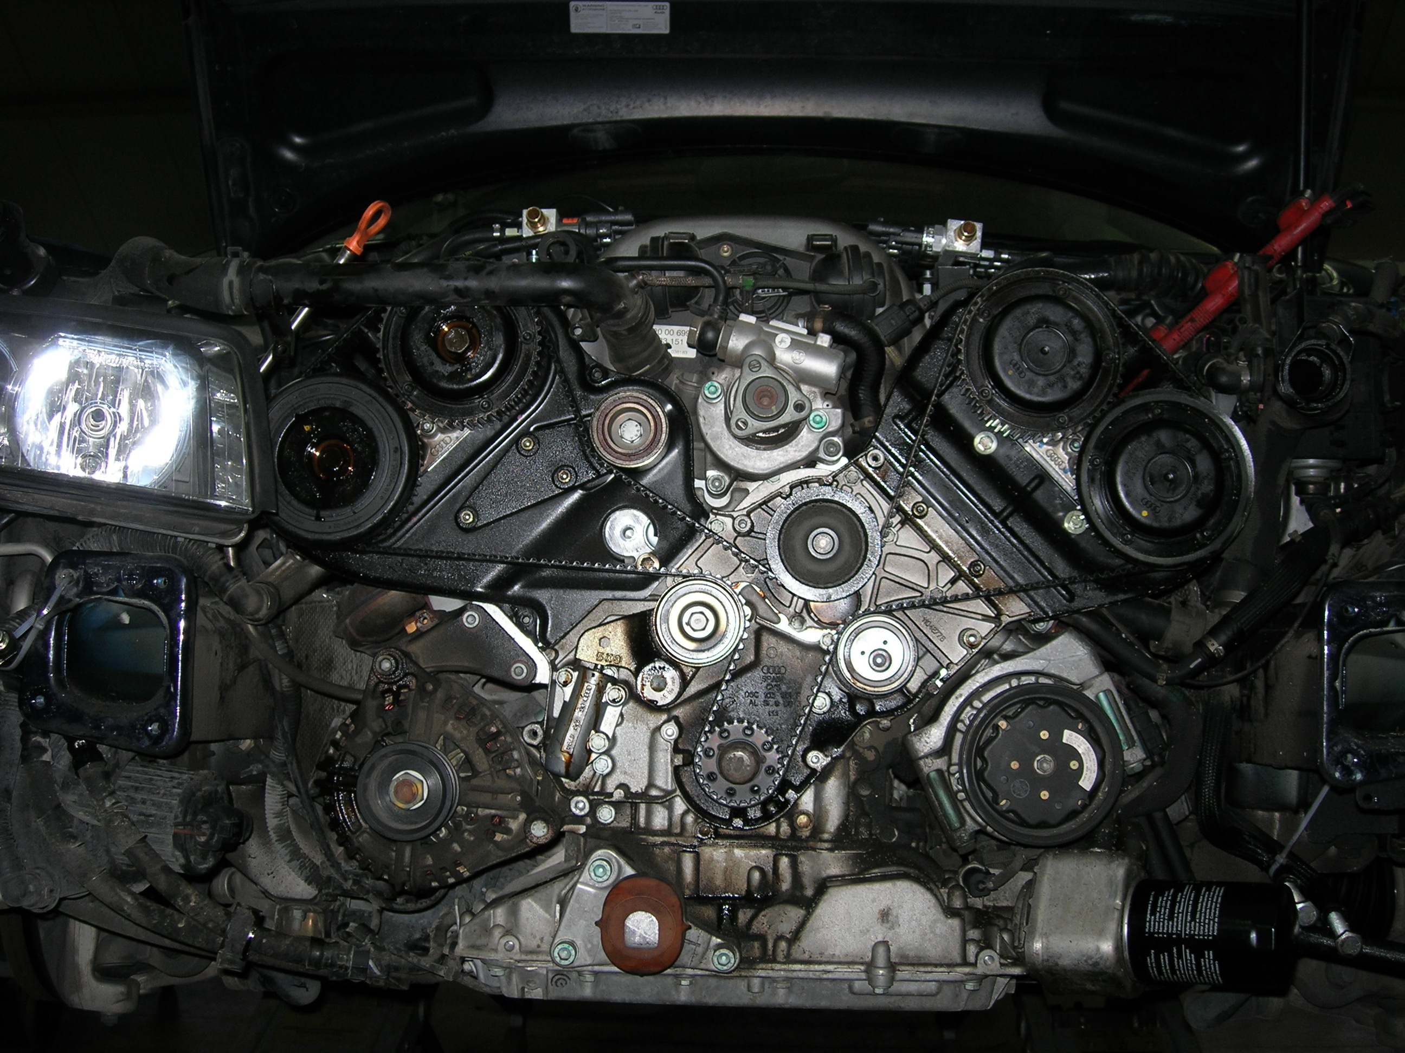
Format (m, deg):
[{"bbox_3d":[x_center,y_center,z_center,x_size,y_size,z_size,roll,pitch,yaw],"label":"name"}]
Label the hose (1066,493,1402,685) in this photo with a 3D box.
[{"bbox_3d":[0.387,0.046,1.220,0.236,0.135,0.160,1,-4,1],"label":"hose"}]

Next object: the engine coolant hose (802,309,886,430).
[{"bbox_3d":[0.108,-0.120,1.270,0.064,0.092,0.048,1,-4,1],"label":"engine coolant hose"}]

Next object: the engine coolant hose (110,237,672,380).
[{"bbox_3d":[-0.219,-0.155,1.190,0.385,0.100,0.150,1,-4,1],"label":"engine coolant hose"}]

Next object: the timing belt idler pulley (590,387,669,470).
[{"bbox_3d":[-0.054,-0.073,1.232,0.058,0.060,0.036,1,-4,1],"label":"timing belt idler pulley"}]

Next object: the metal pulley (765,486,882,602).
[{"bbox_3d":[0.090,0.013,1.237,0.085,0.085,0.034,1,-4,1],"label":"metal pulley"}]

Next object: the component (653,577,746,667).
[{"bbox_3d":[-0.002,0.071,1.232,0.067,0.067,0.036,1,-4,1],"label":"component"}]

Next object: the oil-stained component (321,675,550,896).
[{"bbox_3d":[-0.193,0.191,1.262,0.169,0.163,0.175,1,-4,1],"label":"oil-stained component"}]

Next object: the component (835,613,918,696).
[{"bbox_3d":[0.129,0.096,1.235,0.060,0.060,0.035,1,-4,1],"label":"component"}]

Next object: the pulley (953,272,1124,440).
[{"bbox_3d":[0.248,-0.128,1.228,0.119,0.119,0.045,1,-4,1],"label":"pulley"}]

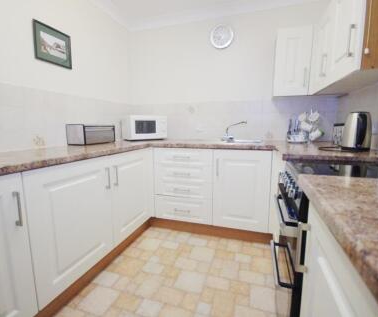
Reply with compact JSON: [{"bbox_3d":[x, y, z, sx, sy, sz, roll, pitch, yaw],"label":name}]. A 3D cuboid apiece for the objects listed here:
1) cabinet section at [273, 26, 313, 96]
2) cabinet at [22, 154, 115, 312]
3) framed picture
[{"bbox_3d":[0.992,-0.889,1.940,0.296,0.598,0.310,2,9,18],"label":"cabinet section"},{"bbox_3d":[-0.942,0.363,1.311,0.580,0.720,0.580,3,9,18],"label":"cabinet"},{"bbox_3d":[-1.110,-0.915,1.631,0.020,0.286,0.317,3,9,18],"label":"framed picture"}]

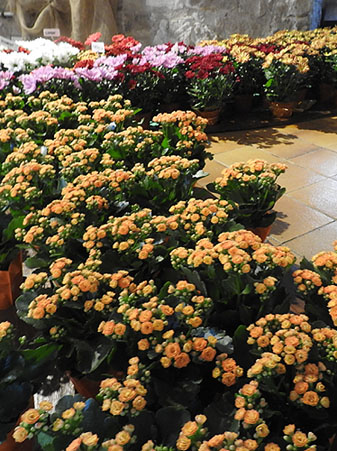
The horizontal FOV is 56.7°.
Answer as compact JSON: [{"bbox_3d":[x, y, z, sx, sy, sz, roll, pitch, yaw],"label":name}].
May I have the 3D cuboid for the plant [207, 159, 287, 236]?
[{"bbox_3d":[0.241,-0.059,0.952,0.260,0.285,0.255,-2,34,0],"label":"plant"}]

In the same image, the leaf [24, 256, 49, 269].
[{"bbox_3d":[-0.336,0.094,0.794,0.062,0.020,0.038,-2,34,0],"label":"leaf"}]

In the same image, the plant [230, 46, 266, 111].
[{"bbox_3d":[0.571,-1.048,2.285,0.320,0.410,0.320,-2,34,0],"label":"plant"}]

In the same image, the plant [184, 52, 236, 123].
[{"bbox_3d":[0.273,-0.888,2.080,0.330,0.400,0.320,-2,34,0],"label":"plant"}]

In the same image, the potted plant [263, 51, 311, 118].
[{"bbox_3d":[0.800,-0.936,2.118,0.330,0.400,0.320,-2,34,0],"label":"potted plant"}]

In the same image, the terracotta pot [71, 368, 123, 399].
[{"bbox_3d":[-0.131,0.279,0.643,0.120,0.100,0.120,-2,34,0],"label":"terracotta pot"}]

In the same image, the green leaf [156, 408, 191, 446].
[{"bbox_3d":[0.007,0.278,0.429,0.048,0.028,0.060,-2,34,0],"label":"green leaf"}]

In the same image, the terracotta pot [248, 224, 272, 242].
[{"bbox_3d":[0.273,0.014,1.002,0.130,0.108,0.130,-2,34,1],"label":"terracotta pot"}]

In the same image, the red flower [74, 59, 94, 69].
[{"bbox_3d":[-0.560,-1.077,2.083,0.120,0.070,0.110,-2,34,0],"label":"red flower"}]

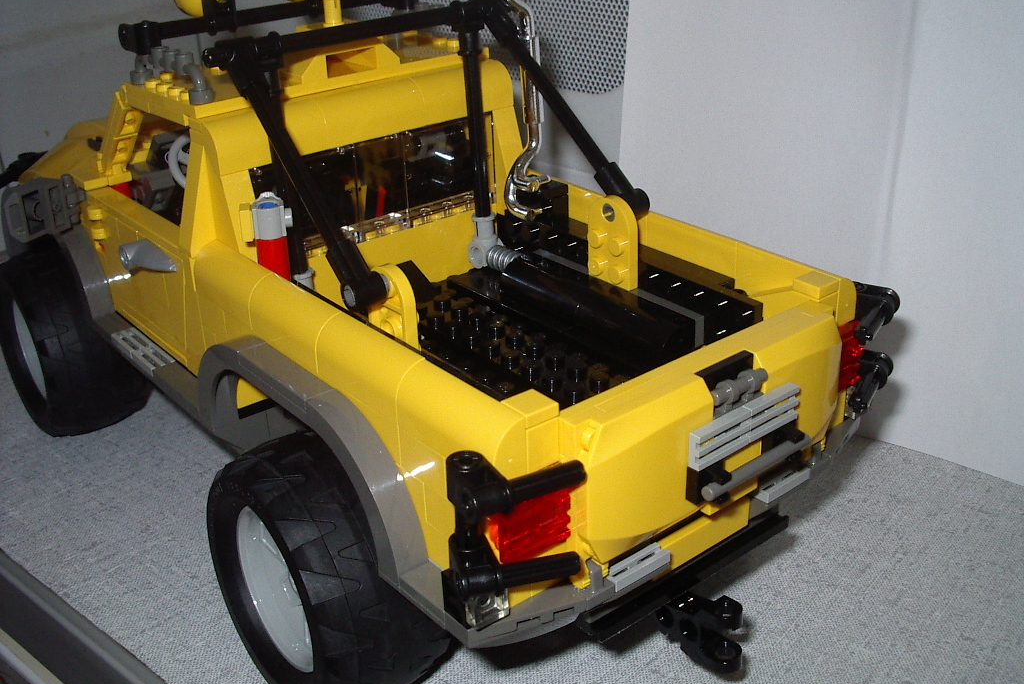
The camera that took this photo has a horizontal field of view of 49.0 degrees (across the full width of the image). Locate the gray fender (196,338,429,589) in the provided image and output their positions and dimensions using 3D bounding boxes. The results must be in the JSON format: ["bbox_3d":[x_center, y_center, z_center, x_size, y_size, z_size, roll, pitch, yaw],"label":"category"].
[{"bbox_3d":[-0.050,0.021,0.262,0.009,0.031,0.094,-21,32,-34],"label":"gray fender"}]

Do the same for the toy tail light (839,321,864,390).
[{"bbox_3d":[0.080,0.004,0.285,0.018,0.018,0.008,-21,32,-34],"label":"toy tail light"}]

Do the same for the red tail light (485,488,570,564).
[{"bbox_3d":[0.003,0.034,0.229,0.018,0.018,0.008,-21,32,-34],"label":"red tail light"}]

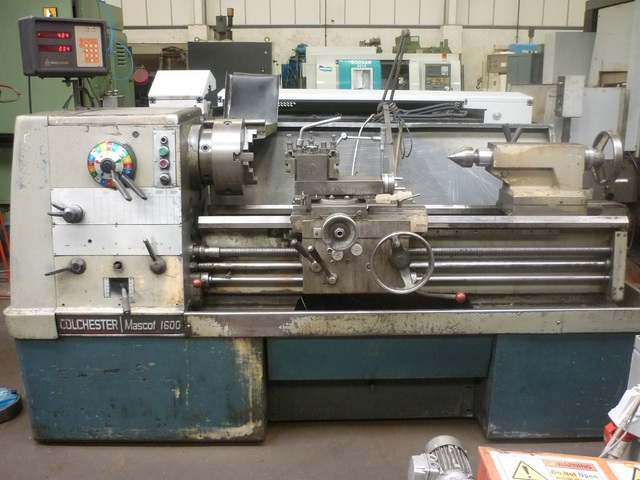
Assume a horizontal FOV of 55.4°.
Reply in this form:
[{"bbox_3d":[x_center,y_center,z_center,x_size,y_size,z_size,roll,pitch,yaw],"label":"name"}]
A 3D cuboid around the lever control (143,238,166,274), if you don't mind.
[{"bbox_3d":[-0.617,0.066,2.270,0.076,0.145,0.070,0,13,0],"label":"lever control"}]

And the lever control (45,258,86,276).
[{"bbox_3d":[-0.950,0.106,2.275,0.145,0.063,0.068,0,13,0],"label":"lever control"}]

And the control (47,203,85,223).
[{"bbox_3d":[-0.944,-0.093,2.254,0.122,0.074,0.075,0,13,0],"label":"control"}]

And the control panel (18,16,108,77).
[{"bbox_3d":[-1.072,-0.802,2.560,0.287,0.217,0.180,-10,17,-37],"label":"control panel"}]

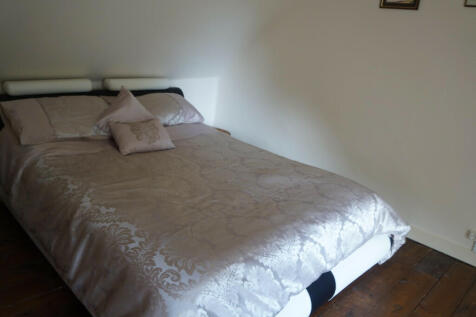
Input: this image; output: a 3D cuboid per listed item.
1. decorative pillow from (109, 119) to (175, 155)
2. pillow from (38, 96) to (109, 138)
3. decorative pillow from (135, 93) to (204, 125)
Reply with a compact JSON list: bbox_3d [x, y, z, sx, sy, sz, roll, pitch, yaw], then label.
[{"bbox_3d":[-0.640,-0.156,2.415,0.370,0.120,0.280,-10,60,-39],"label":"decorative pillow"},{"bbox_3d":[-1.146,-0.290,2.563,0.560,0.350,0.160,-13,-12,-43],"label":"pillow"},{"bbox_3d":[-0.630,-0.410,3.079,0.660,0.350,0.160,-13,-12,-43],"label":"decorative pillow"}]

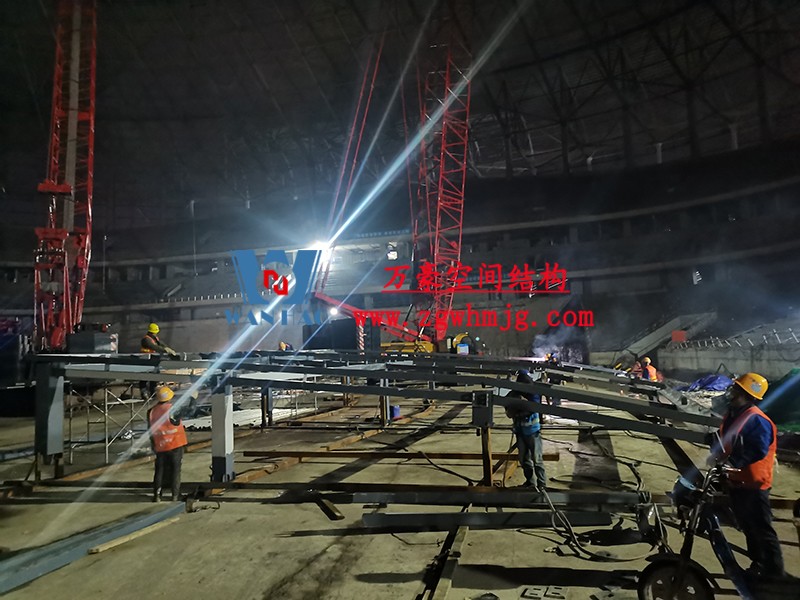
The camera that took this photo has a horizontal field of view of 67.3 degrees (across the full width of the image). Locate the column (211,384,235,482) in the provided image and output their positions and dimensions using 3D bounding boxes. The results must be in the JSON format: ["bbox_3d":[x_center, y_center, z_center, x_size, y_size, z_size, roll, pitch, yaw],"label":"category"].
[{"bbox_3d":[-2.775,2.063,9.374,0.250,1.510,0.250,-3,-4,19],"label":"column"}]

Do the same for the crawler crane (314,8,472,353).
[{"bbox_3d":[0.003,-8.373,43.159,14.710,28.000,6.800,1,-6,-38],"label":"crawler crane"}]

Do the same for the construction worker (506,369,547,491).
[{"bbox_3d":[1.818,1.830,8.672,0.480,1.720,0.500,-2,-4,11],"label":"construction worker"}]

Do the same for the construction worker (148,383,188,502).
[{"bbox_3d":[-3.335,2.010,8.618,0.540,1.640,0.460,-4,-4,27],"label":"construction worker"}]

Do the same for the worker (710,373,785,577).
[{"bbox_3d":[3.091,1.537,5.358,0.560,1.770,0.480,-2,-4,13],"label":"worker"}]

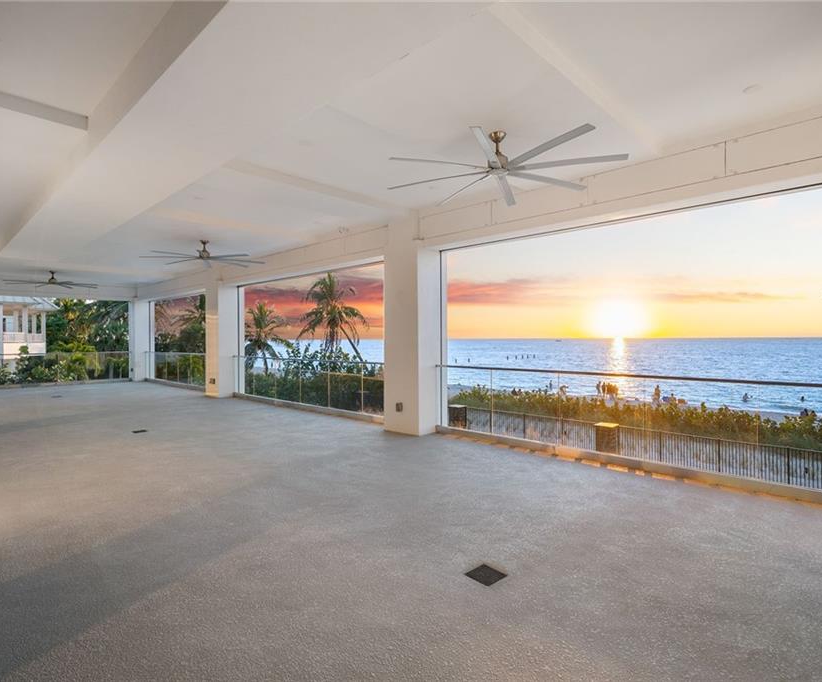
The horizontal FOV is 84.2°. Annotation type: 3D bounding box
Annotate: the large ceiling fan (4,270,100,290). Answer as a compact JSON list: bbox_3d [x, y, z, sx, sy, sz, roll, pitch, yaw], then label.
[{"bbox_3d":[-10.096,-1.722,12.859,2.131,0.426,2.131,0,0,43],"label":"large ceiling fan"}]

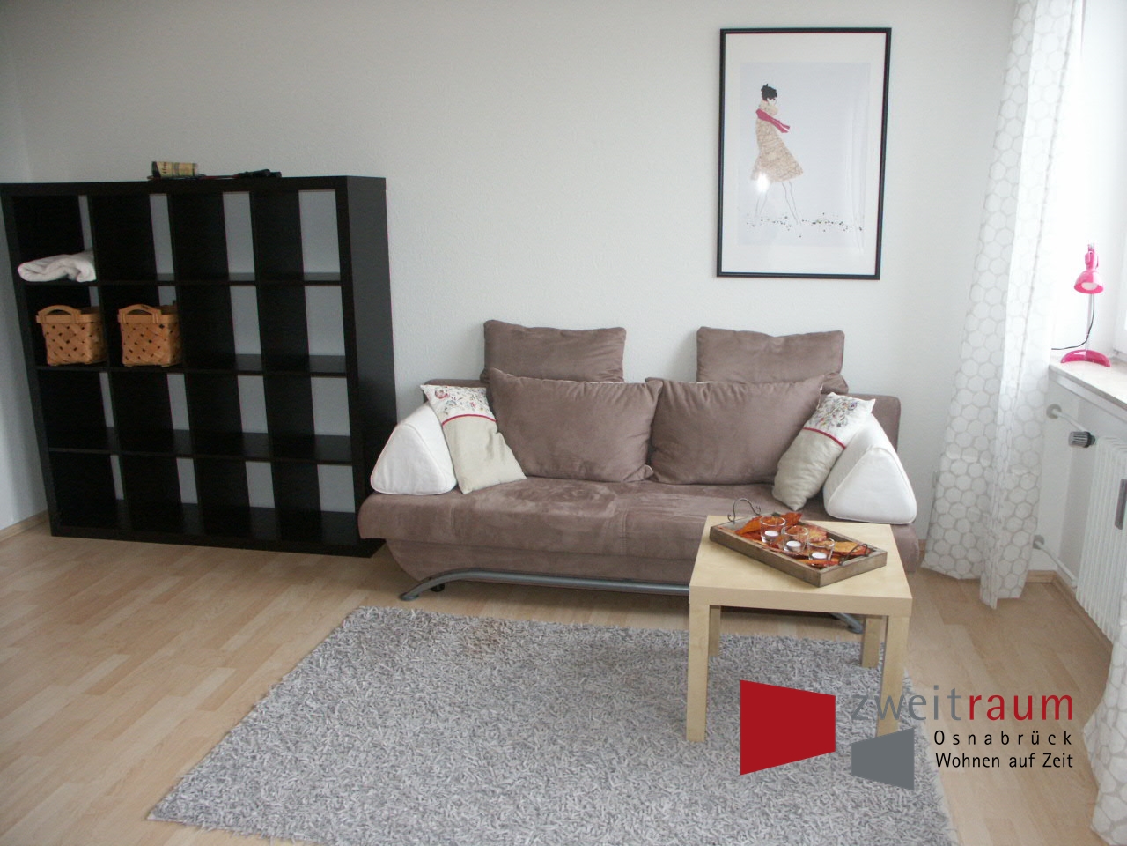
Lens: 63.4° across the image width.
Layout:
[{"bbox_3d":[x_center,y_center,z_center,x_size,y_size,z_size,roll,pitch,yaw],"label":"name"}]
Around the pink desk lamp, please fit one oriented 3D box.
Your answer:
[{"bbox_3d":[1.663,-0.369,2.866,0.160,0.395,0.170,7,15,30],"label":"pink desk lamp"}]

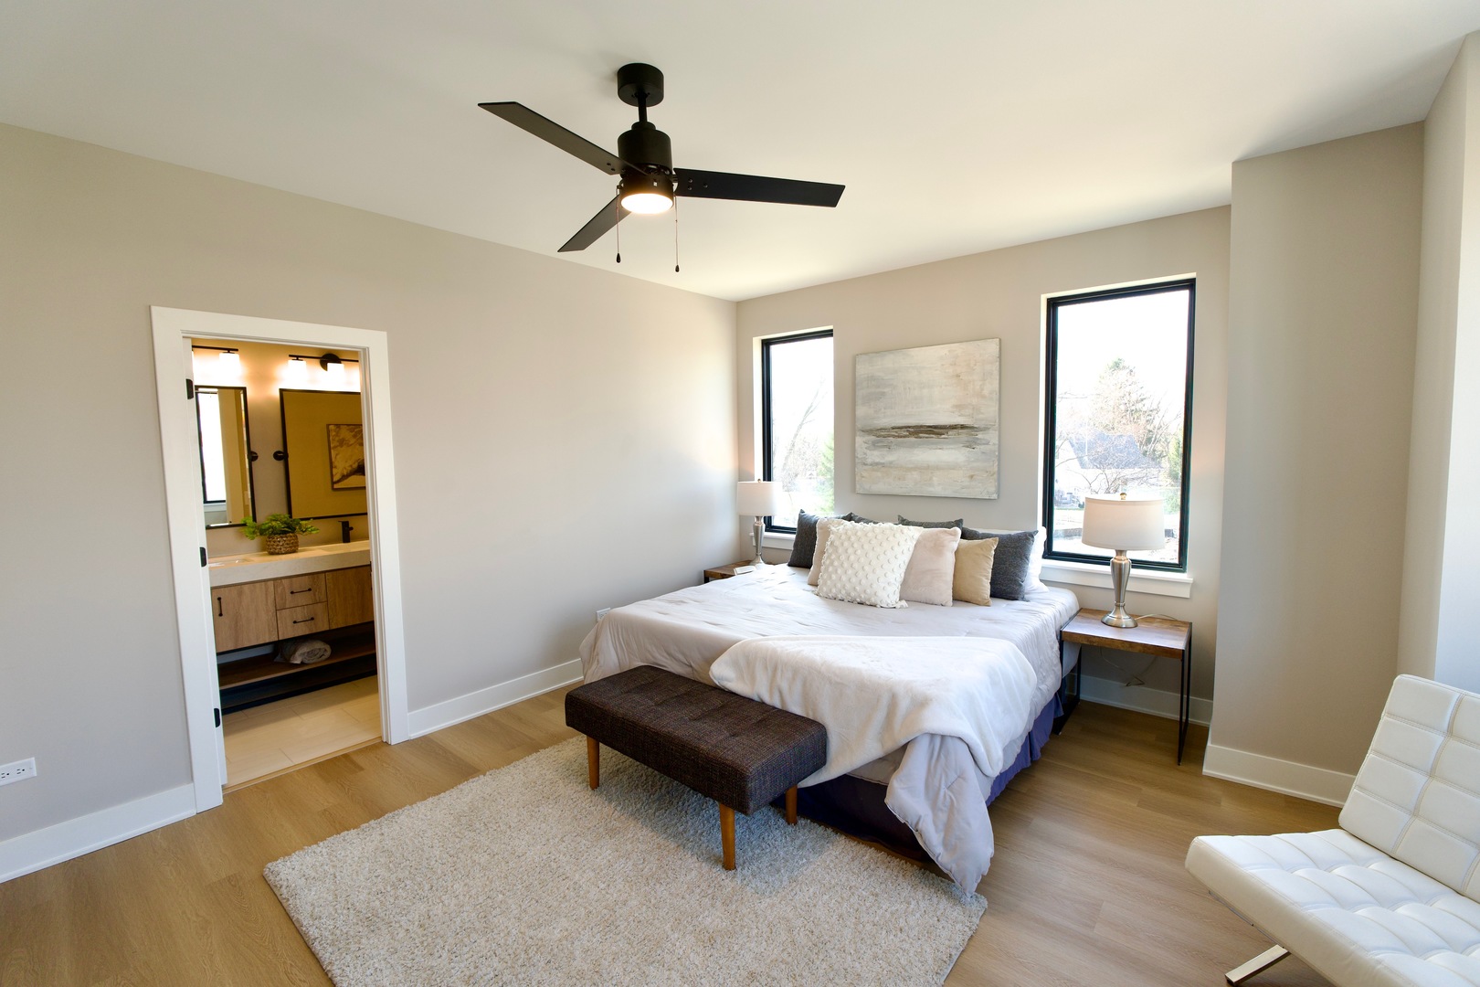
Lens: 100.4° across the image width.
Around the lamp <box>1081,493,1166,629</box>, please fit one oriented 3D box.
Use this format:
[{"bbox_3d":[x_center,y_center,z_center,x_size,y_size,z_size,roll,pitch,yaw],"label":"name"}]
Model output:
[{"bbox_3d":[2.030,0.346,3.276,0.374,0.700,0.374,3,6,38],"label":"lamp"}]

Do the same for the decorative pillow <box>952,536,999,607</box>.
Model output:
[{"bbox_3d":[1.314,0.447,3.672,0.420,0.410,0.140,2,-13,34],"label":"decorative pillow"}]

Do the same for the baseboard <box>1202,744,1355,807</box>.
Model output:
[{"bbox_3d":[2.379,1.231,2.670,0.585,0.145,0.017,3,6,38],"label":"baseboard"}]

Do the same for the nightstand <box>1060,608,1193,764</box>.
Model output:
[{"bbox_3d":[2.060,0.986,3.288,0.525,0.560,0.550,3,6,39],"label":"nightstand"}]

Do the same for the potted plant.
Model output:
[{"bbox_3d":[-3.101,0.273,4.155,0.360,0.260,0.420,3,6,41],"label":"potted plant"}]

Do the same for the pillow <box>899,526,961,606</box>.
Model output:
[{"bbox_3d":[1.019,0.397,3.538,0.450,0.440,0.150,2,-13,32],"label":"pillow"}]

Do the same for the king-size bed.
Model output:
[{"bbox_3d":[0.607,0.958,3.517,2.100,0.640,2.000,3,6,39],"label":"king-size bed"}]

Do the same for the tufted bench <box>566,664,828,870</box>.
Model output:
[{"bbox_3d":[-0.226,1.127,2.646,1.110,0.430,0.460,3,6,41],"label":"tufted bench"}]

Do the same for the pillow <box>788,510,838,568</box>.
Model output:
[{"bbox_3d":[0.573,0.334,4.450,0.450,0.440,0.140,3,-11,40],"label":"pillow"}]

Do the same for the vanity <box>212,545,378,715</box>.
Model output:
[{"bbox_3d":[-2.955,0.838,4.091,0.500,0.870,1.530,3,6,42],"label":"vanity"}]

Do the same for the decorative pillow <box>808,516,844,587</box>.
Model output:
[{"bbox_3d":[0.658,0.381,3.839,0.450,0.440,0.150,3,-11,40],"label":"decorative pillow"}]

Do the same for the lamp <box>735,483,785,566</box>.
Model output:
[{"bbox_3d":[0.149,0.241,4.961,0.372,0.705,0.372,-1,4,0],"label":"lamp"}]

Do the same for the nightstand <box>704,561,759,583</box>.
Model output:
[{"bbox_3d":[0.098,0.890,4.987,0.520,0.560,0.550,3,6,39],"label":"nightstand"}]

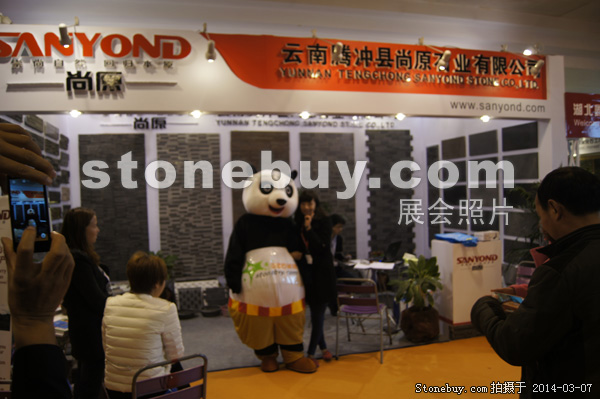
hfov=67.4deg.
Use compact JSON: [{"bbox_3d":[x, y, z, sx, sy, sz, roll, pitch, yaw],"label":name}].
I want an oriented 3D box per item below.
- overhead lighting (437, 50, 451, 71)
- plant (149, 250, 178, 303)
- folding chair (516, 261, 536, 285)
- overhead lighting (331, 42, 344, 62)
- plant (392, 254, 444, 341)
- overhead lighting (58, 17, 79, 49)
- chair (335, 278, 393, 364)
[{"bbox_3d":[1.340,-1.294,4.185,0.100,0.160,0.130,-2,2,-15],"label":"overhead lighting"},{"bbox_3d":[-1.885,1.136,6.257,0.450,0.853,0.450,-2,2,-15],"label":"plant"},{"bbox_3d":[2.369,1.091,4.661,0.550,0.790,0.460,-3,2,-38],"label":"folding chair"},{"bbox_3d":[0.323,-1.258,3.846,0.100,0.160,0.130,-2,2,-15],"label":"overhead lighting"},{"bbox_3d":[1.276,1.060,4.906,0.550,0.890,0.530,-2,2,-15],"label":"plant"},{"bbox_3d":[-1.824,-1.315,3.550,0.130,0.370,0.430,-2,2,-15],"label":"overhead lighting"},{"bbox_3d":[0.645,1.142,4.523,0.460,0.790,0.550,-1,2,19],"label":"chair"}]

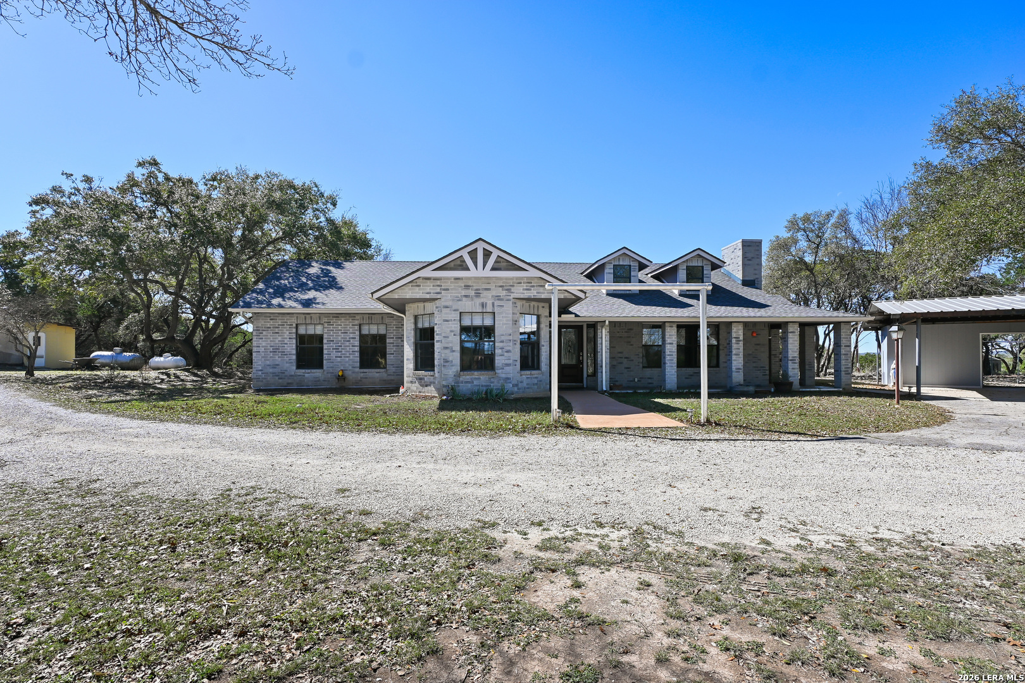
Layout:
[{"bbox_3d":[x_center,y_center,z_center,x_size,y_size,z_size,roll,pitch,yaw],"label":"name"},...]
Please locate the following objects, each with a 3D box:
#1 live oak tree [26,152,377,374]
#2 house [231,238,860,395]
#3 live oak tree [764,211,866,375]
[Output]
[{"bbox_3d":[-15.500,-4.100,27.200,17.000,11.400,15.500,0,-1,-30],"label":"live oak tree"},{"bbox_3d":[0.900,-1.250,20.300,20.600,5.600,14.000,0,-1,-4],"label":"house"},{"bbox_3d":[14.600,-2.440,25.000,4.800,8.100,4.900,0,-1,30],"label":"live oak tree"}]

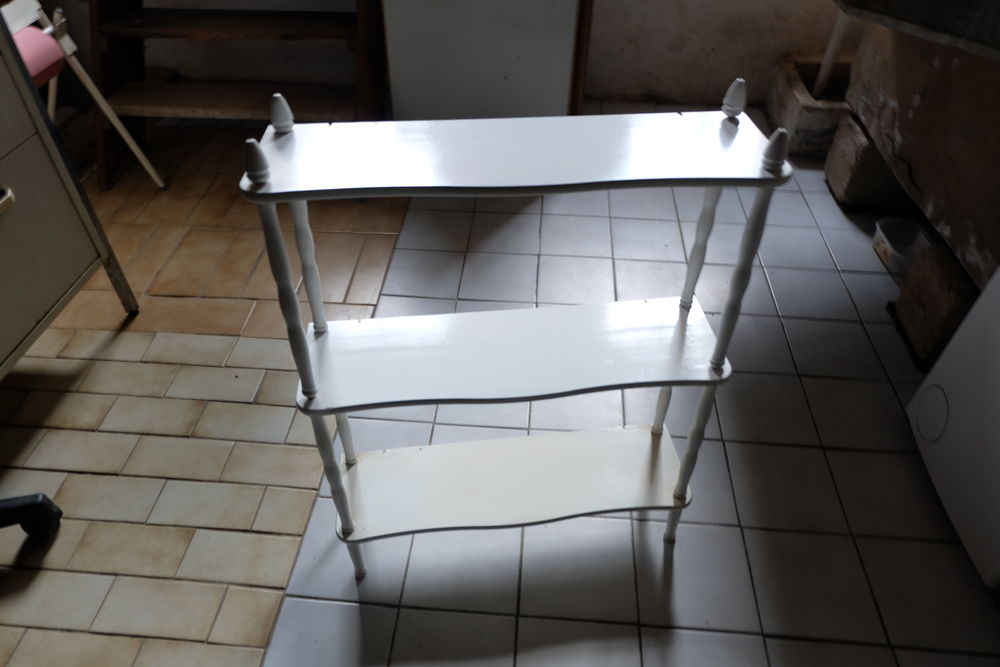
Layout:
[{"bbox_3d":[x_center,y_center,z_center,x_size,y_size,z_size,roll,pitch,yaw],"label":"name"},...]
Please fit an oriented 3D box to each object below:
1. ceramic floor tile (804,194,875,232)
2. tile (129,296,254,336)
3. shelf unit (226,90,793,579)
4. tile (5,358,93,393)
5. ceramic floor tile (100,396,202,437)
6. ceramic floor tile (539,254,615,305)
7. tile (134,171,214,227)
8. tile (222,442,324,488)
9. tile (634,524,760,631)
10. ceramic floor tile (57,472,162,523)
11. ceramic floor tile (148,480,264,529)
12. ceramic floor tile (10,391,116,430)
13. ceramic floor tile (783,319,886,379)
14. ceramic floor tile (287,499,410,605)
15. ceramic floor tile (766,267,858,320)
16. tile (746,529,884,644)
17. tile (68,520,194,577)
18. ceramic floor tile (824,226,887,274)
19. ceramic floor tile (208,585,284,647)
[{"bbox_3d":[1.040,-0.369,2.014,0.199,0.009,0.199,3,44,3],"label":"ceramic floor tile"},{"bbox_3d":[-0.772,-0.043,1.681,0.281,0.009,0.130,3,43,4],"label":"tile"},{"bbox_3d":[0.022,0.053,1.005,0.611,0.798,0.191,-4,39,-5],"label":"shelf unit"},{"bbox_3d":[-1.031,0.094,1.513,0.197,0.010,0.097,3,44,3],"label":"tile"},{"bbox_3d":[-0.740,0.179,1.424,0.197,0.010,0.097,3,44,3],"label":"ceramic floor tile"},{"bbox_3d":[0.201,-0.136,1.757,0.197,0.010,0.197,3,44,3],"label":"ceramic floor tile"},{"bbox_3d":[-0.983,-0.412,2.043,0.147,0.010,0.294,2,44,1],"label":"tile"},{"bbox_3d":[-0.448,0.265,1.336,0.197,0.010,0.097,3,44,3],"label":"tile"},{"bbox_3d":[0.342,0.429,1.183,0.199,0.010,0.195,3,44,3],"label":"tile"},{"bbox_3d":[-0.755,0.317,1.280,0.197,0.010,0.097,3,44,3],"label":"ceramic floor tile"},{"bbox_3d":[-0.560,0.332,1.282,0.199,0.009,0.096,3,43,4],"label":"ceramic floor tile"},{"bbox_3d":[-0.942,0.170,1.444,0.198,0.009,0.097,3,44,3],"label":"ceramic floor tile"},{"bbox_3d":[0.795,0.039,1.596,0.194,0.010,0.194,3,44,3],"label":"ceramic floor tile"},{"bbox_3d":[-0.263,0.394,1.216,0.198,0.009,0.198,3,43,4],"label":"ceramic floor tile"},{"bbox_3d":[0.813,-0.099,1.741,0.196,0.010,0.201,3,44,3],"label":"ceramic floor tile"},{"bbox_3d":[0.543,0.440,1.167,0.198,0.009,0.198,3,43,4],"label":"tile"},{"bbox_3d":[-0.668,0.396,1.214,0.197,0.009,0.095,3,43,4],"label":"tile"},{"bbox_3d":[1.029,-0.227,1.875,0.198,0.009,0.198,3,43,4],"label":"ceramic floor tile"},{"bbox_3d":[-0.426,0.480,1.127,0.095,0.010,0.093,3,44,3],"label":"ceramic floor tile"}]

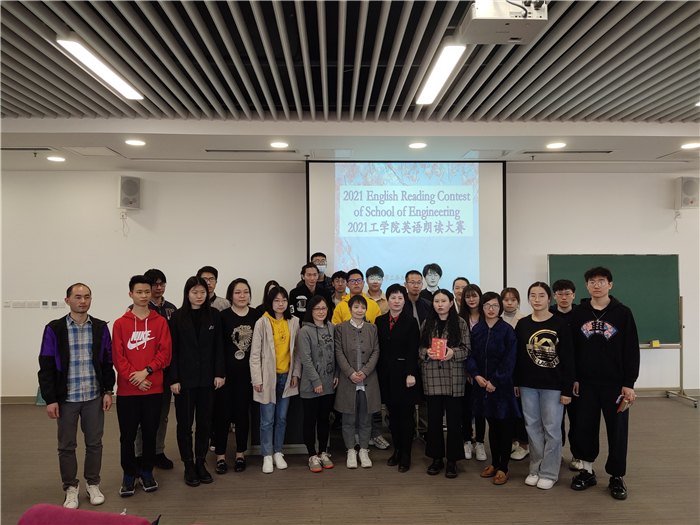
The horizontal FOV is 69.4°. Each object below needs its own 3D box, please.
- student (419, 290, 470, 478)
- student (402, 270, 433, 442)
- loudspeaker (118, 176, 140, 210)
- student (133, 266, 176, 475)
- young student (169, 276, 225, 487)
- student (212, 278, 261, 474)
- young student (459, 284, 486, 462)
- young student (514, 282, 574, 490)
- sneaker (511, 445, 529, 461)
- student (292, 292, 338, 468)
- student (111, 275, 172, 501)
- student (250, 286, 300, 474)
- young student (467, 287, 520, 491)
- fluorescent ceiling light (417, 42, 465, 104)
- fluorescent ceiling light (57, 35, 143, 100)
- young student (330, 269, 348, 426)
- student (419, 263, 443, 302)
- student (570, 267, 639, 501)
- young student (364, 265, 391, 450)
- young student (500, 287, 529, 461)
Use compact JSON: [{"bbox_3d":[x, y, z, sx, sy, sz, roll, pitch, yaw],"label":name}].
[{"bbox_3d":[0.841,1.038,4.467,0.450,1.589,0.360,0,0,16],"label":"student"},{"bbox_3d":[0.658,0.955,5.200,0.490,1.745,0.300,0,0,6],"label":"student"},{"bbox_3d":[-2.864,-0.907,6.580,0.250,0.415,0.240,0,-1,-40],"label":"loudspeaker"},{"bbox_3d":[-1.827,0.971,4.723,0.480,1.821,0.300,0,-1,-25],"label":"student"},{"bbox_3d":[-1.288,0.974,4.270,0.470,1.711,0.300,0,0,-22],"label":"young student"},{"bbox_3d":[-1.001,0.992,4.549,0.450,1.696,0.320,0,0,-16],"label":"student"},{"bbox_3d":[1.175,1.015,4.770,0.430,1.614,0.290,0,0,10],"label":"young student"},{"bbox_3d":[1.628,1.013,4.254,0.500,1.689,0.300,0,-1,14],"label":"young student"},{"bbox_3d":[1.605,1.765,4.770,0.250,0.105,0.100,0,-1,-37],"label":"sneaker"},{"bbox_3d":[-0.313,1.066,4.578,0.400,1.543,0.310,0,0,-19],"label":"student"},{"bbox_3d":[-1.687,0.966,4.110,0.480,1.728,0.320,0,0,-21],"label":"student"},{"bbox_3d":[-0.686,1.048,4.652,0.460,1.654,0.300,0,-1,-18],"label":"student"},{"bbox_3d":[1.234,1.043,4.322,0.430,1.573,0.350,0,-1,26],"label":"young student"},{"bbox_3d":[0.665,-1.416,3.818,0.150,0.070,1.184,0,0,-2],"label":"fluorescent ceiling light"},{"bbox_3d":[-1.771,-1.403,3.675,0.150,0.070,1.150,0,0,-2],"label":"fluorescent ceiling light"},{"bbox_3d":[-0.109,0.989,5.772,0.470,1.784,0.290,0,0,-4],"label":"young student"},{"bbox_3d":[0.911,0.931,5.542,0.470,1.830,0.290,0,-1,6],"label":"student"},{"bbox_3d":[2.021,0.924,4.030,0.540,1.776,0.360,-1,-1,30],"label":"student"},{"bbox_3d":[0.252,0.935,5.123,0.490,1.810,0.330,0,0,0],"label":"young student"},{"bbox_3d":[1.572,1.030,4.830,0.440,1.582,0.300,-1,0,20],"label":"young student"}]

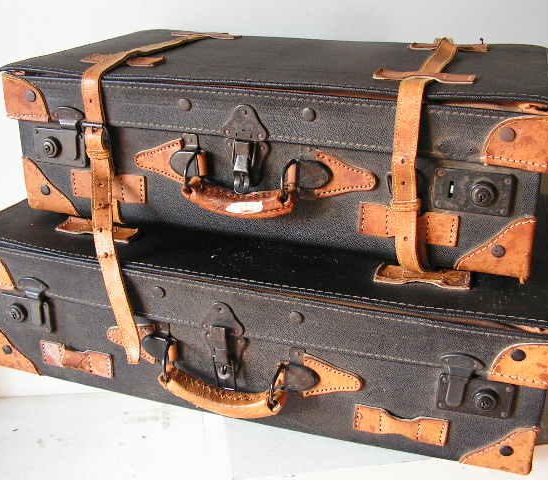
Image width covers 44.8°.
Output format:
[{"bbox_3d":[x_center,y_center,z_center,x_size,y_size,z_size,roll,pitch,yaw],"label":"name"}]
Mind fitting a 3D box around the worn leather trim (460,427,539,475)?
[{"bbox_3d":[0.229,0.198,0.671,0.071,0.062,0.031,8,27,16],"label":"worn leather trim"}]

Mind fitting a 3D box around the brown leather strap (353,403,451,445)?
[{"bbox_3d":[0.133,0.199,0.705,0.099,0.035,0.009,8,26,16],"label":"brown leather strap"}]

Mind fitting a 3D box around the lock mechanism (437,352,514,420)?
[{"bbox_3d":[0.200,0.148,0.656,0.078,0.068,0.018,8,25,16],"label":"lock mechanism"}]

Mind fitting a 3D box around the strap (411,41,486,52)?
[{"bbox_3d":[0.243,-0.273,0.925,0.109,0.014,0.039,8,26,17],"label":"strap"}]

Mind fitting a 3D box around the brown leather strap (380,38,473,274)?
[{"bbox_3d":[0.192,-0.124,0.828,0.056,0.196,0.407,8,25,17],"label":"brown leather strap"}]

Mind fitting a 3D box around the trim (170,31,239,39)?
[{"bbox_3d":[-0.109,-0.328,1.050,0.115,0.009,0.037,8,26,17],"label":"trim"}]

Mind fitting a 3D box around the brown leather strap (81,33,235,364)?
[{"bbox_3d":[-0.142,-0.097,0.933,0.127,0.327,0.469,8,25,17],"label":"brown leather strap"}]

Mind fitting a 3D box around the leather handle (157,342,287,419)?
[{"bbox_3d":[-0.058,0.155,0.723,0.147,0.054,0.047,8,26,16],"label":"leather handle"}]

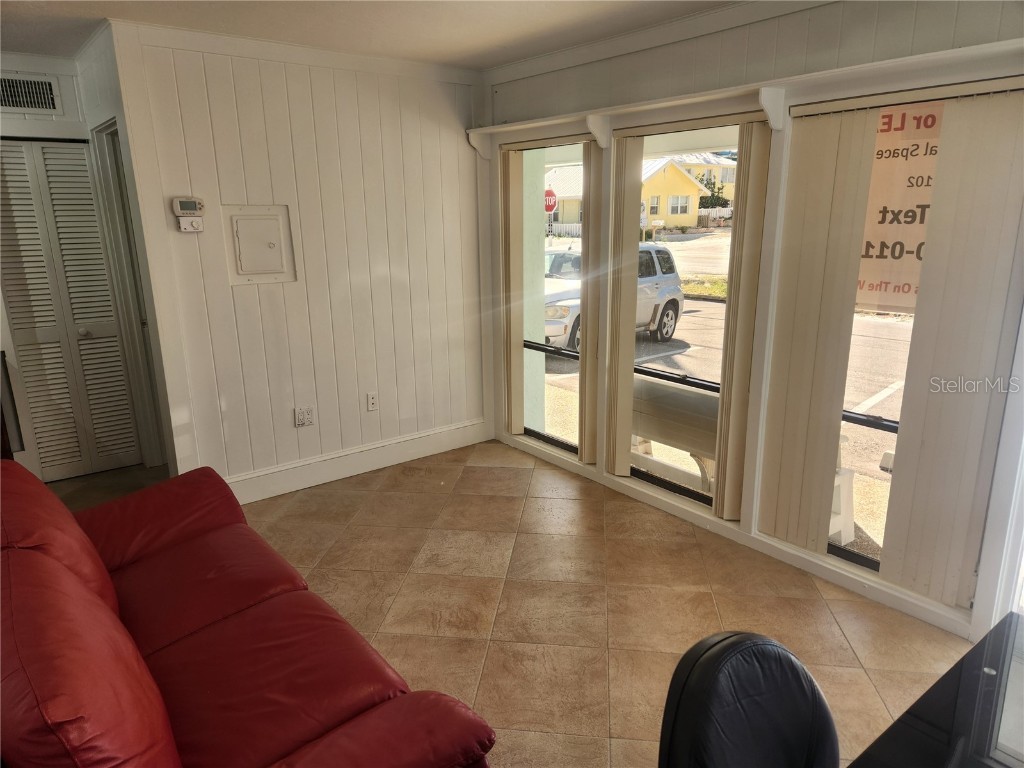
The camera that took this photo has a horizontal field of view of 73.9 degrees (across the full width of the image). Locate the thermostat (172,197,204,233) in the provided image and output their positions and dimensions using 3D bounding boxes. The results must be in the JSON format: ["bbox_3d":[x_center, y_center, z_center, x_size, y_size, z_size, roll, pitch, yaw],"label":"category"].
[{"bbox_3d":[-1.644,-0.860,3.460,0.143,0.168,0.035,-12,18,-36],"label":"thermostat"}]

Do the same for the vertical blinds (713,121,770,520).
[{"bbox_3d":[1.091,-0.237,3.240,0.078,1.893,0.135,-12,18,-36],"label":"vertical blinds"}]

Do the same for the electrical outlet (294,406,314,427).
[{"bbox_3d":[-1.239,0.196,4.060,0.115,0.116,0.015,-12,18,-36],"label":"electrical outlet"}]

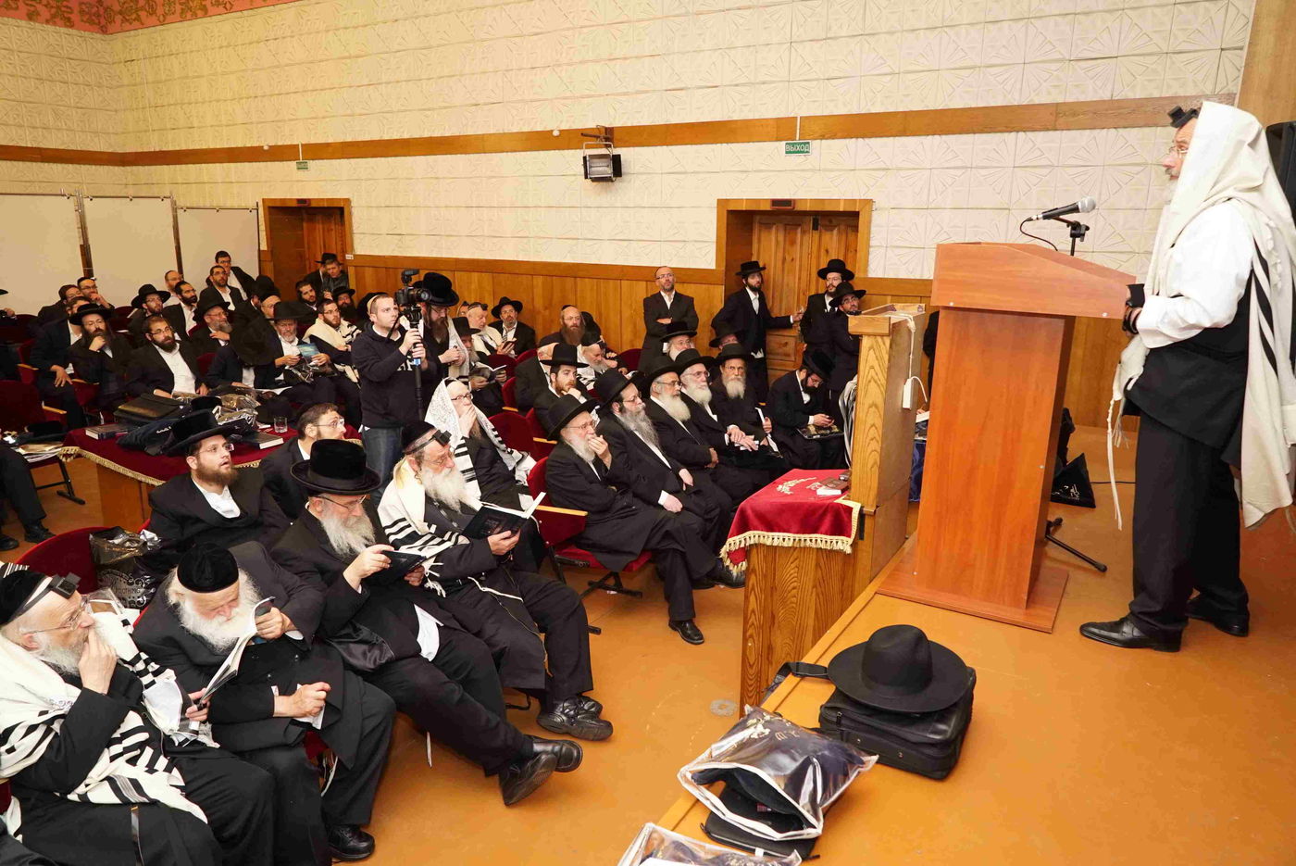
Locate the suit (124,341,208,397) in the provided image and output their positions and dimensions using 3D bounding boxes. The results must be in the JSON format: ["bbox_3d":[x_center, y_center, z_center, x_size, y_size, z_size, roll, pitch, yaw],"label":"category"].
[{"bbox_3d":[-3.797,-0.356,6.833,0.480,0.640,0.580,11,18,36],"label":"suit"}]

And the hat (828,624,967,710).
[{"bbox_3d":[0.710,0.613,2.435,0.390,0.138,0.355,-5,18,-3],"label":"hat"}]

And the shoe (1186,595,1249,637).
[{"bbox_3d":[2.085,0.651,3.230,0.106,0.108,0.295,-12,19,-43],"label":"shoe"}]

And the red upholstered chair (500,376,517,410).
[{"bbox_3d":[-0.922,-0.040,7.371,0.600,0.900,0.550,9,16,30],"label":"red upholstered chair"}]

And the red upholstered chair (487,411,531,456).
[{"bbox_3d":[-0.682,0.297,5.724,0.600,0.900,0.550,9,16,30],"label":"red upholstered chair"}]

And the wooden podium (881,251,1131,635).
[{"bbox_3d":[1.365,-0.035,3.279,0.708,1.324,0.639,9,16,31],"label":"wooden podium"}]

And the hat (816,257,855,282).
[{"bbox_3d":[1.435,-1.250,6.620,0.300,0.140,0.350,4,10,25],"label":"hat"}]

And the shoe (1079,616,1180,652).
[{"bbox_3d":[1.683,0.670,2.989,0.300,0.105,0.110,6,15,20],"label":"shoe"}]

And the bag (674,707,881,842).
[{"bbox_3d":[0.334,0.851,2.212,0.390,0.145,0.380,9,16,30],"label":"bag"}]

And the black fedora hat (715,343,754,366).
[{"bbox_3d":[0.650,-0.607,6.650,0.320,0.140,0.350,0,14,-2],"label":"black fedora hat"}]

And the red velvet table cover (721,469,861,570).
[{"bbox_3d":[0.734,0.379,3.925,0.590,0.410,0.680,9,16,30],"label":"red velvet table cover"}]

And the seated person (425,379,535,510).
[{"bbox_3d":[-1.064,0.035,5.310,0.520,0.770,0.640,8,16,28],"label":"seated person"}]

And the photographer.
[{"bbox_3d":[-1.584,-0.025,5.347,0.500,1.690,0.520,11,17,35],"label":"photographer"}]

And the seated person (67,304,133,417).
[{"bbox_3d":[-4.635,-0.442,7.589,0.820,1.350,0.580,11,17,35],"label":"seated person"}]

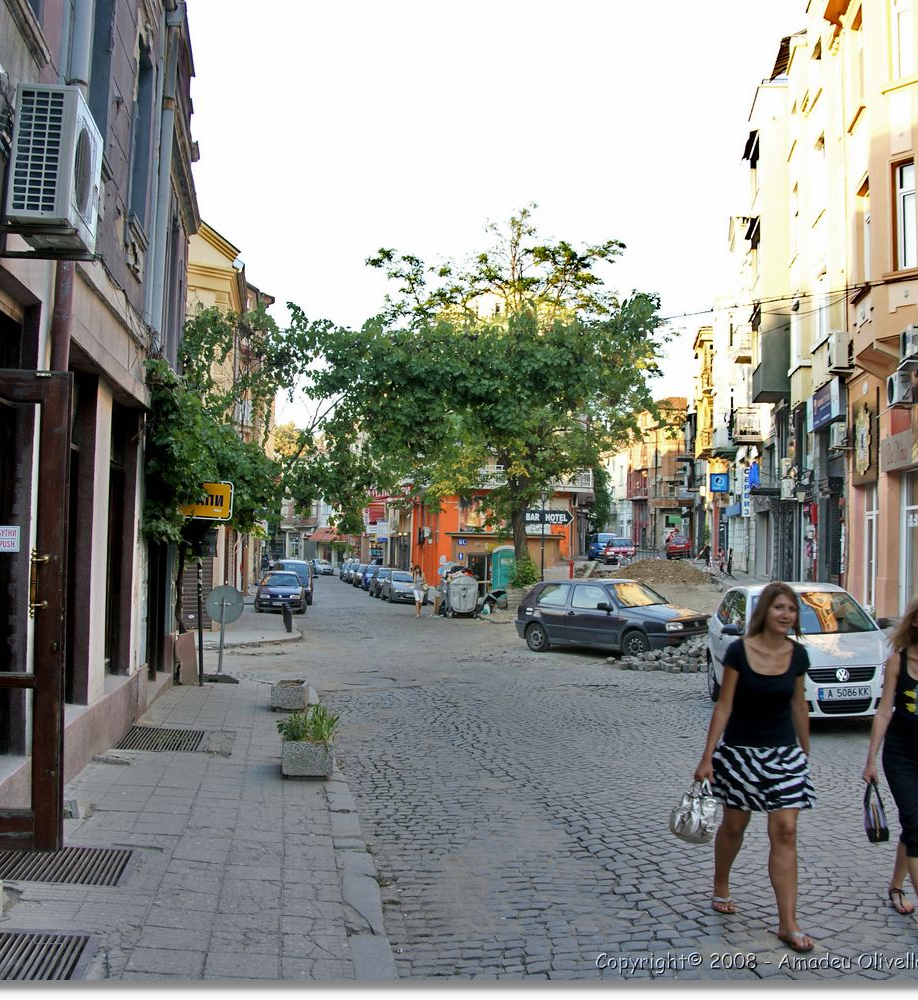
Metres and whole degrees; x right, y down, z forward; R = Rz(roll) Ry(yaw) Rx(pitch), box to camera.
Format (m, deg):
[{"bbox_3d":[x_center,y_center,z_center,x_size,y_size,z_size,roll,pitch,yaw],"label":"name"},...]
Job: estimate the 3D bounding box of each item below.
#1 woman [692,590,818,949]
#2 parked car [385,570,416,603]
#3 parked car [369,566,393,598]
[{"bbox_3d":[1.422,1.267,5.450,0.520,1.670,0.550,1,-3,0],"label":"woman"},{"bbox_3d":[-2.430,3.940,51.200,1.700,1.420,4.250,1,-2,-10],"label":"parked car"},{"bbox_3d":[-3.490,4.220,57.200,1.700,1.450,4.250,1,-2,-9],"label":"parked car"}]

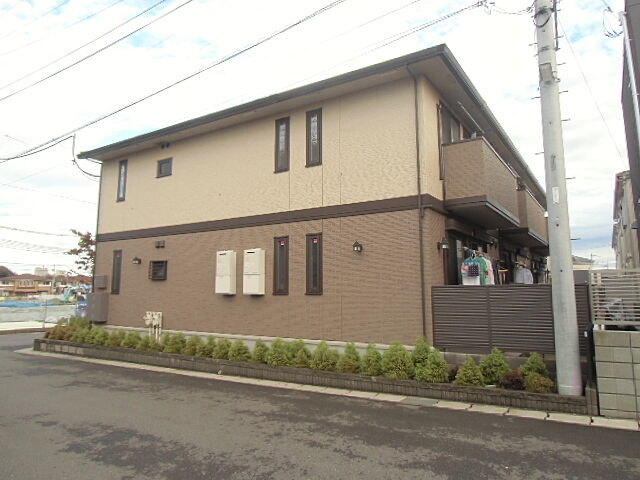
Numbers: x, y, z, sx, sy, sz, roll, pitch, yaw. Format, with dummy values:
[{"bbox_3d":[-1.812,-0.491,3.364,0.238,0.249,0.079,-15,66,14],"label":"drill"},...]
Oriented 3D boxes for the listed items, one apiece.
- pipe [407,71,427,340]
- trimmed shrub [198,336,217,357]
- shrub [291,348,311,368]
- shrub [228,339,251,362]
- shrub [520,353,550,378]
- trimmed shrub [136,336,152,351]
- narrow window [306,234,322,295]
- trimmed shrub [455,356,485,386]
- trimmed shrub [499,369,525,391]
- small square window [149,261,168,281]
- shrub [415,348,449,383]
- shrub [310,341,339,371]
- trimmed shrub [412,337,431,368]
[{"bbox_3d":[1.799,-0.525,8.262,0.090,5.471,0.555,-4,-8,33],"label":"pipe"},{"bbox_3d":[-2.649,2.480,10.356,0.435,0.470,0.435,0,-6,0],"label":"trimmed shrub"},{"bbox_3d":[-0.371,2.271,8.426,0.400,0.420,0.400,0,-7,0],"label":"shrub"},{"bbox_3d":[-1.758,2.399,9.690,0.480,0.487,0.480,0,-6,0],"label":"shrub"},{"bbox_3d":[3.240,1.930,6.666,0.460,0.470,0.460,-4,-8,33],"label":"shrub"},{"bbox_3d":[-4.568,2.683,11.550,0.420,0.334,0.420,-4,-8,33],"label":"trimmed shrub"},{"bbox_3d":[-0.121,0.537,9.803,0.430,1.360,0.100,-4,-8,32],"label":"narrow window"},{"bbox_3d":[2.382,2.075,7.059,0.475,0.435,0.475,-4,-8,33],"label":"trimmed shrub"},{"bbox_3d":[2.853,2.057,6.611,0.370,0.280,0.370,-4,-7,32],"label":"trimmed shrub"},{"bbox_3d":[-4.530,0.867,12.482,0.710,0.530,0.160,-4,-8,33],"label":"small square window"},{"bbox_3d":[1.871,2.088,7.412,0.546,0.524,0.546,-4,-8,33],"label":"shrub"},{"bbox_3d":[0.068,2.219,8.589,0.541,0.518,0.541,0,-6,0],"label":"shrub"},{"bbox_3d":[1.729,1.969,7.508,0.380,0.650,0.380,-4,-8,32],"label":"trimmed shrub"}]

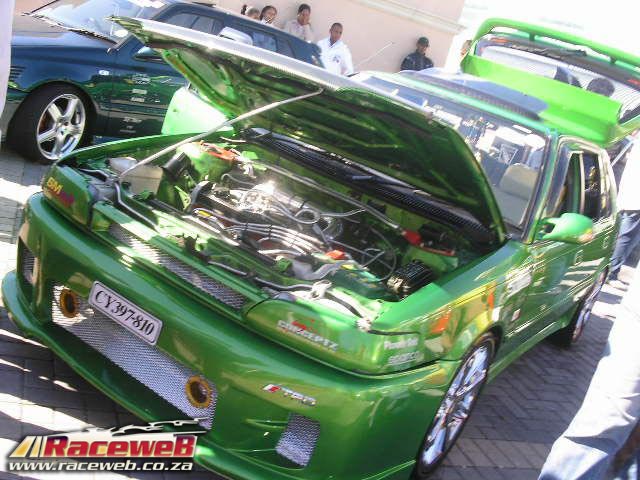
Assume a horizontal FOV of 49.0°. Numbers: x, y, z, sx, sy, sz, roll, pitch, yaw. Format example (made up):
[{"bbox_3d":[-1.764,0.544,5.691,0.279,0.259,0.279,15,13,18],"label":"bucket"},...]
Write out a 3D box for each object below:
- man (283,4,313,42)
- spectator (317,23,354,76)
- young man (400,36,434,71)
[{"bbox_3d":[-0.421,-1.895,8.320,0.500,1.760,0.340,16,14,0],"label":"man"},{"bbox_3d":[-0.038,-1.697,8.318,0.520,1.740,0.320,16,14,0],"label":"spectator"},{"bbox_3d":[0.962,-1.646,8.719,0.500,1.750,0.320,16,14,0],"label":"young man"}]

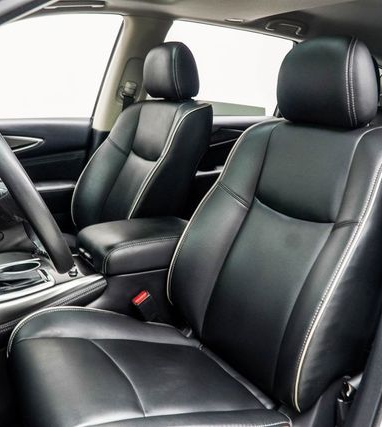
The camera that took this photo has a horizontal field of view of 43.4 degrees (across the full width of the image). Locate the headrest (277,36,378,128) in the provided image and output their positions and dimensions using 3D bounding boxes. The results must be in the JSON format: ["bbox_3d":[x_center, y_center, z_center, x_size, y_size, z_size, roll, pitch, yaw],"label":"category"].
[{"bbox_3d":[0.312,-0.300,1.107,0.140,0.192,0.248,0,13,-31],"label":"headrest"}]

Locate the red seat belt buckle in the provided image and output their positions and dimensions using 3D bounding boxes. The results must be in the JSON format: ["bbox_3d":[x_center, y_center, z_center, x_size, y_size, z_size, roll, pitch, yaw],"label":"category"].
[{"bbox_3d":[-0.126,0.245,1.285,0.045,0.085,0.028,-34,28,-19],"label":"red seat belt buckle"}]

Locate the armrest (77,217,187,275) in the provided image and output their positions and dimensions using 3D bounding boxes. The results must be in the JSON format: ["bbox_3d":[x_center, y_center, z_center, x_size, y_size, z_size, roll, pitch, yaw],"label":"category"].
[{"bbox_3d":[-0.134,0.087,1.407,0.325,0.082,0.225,-5,16,-30],"label":"armrest"}]

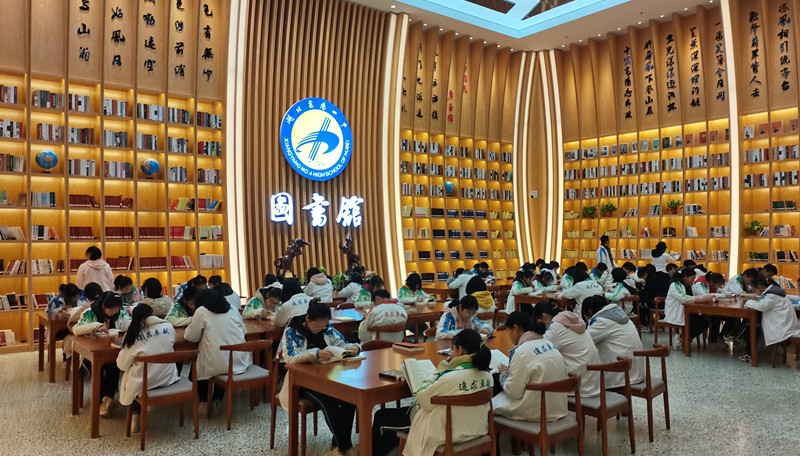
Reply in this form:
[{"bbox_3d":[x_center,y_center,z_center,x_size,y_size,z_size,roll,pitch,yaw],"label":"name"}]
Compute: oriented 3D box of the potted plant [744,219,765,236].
[{"bbox_3d":[7.433,0.000,12.600,0.330,0.360,0.350,1,-2,-37],"label":"potted plant"}]

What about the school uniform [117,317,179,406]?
[{"bbox_3d":[-2.159,1.144,5.133,0.480,0.730,0.450,1,-1,-40],"label":"school uniform"}]

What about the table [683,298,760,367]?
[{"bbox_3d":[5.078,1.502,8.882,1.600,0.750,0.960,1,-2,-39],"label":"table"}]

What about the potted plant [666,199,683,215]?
[{"bbox_3d":[6.330,-0.485,13.871,0.350,0.355,0.370,1,-1,-40],"label":"potted plant"}]

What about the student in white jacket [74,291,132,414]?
[{"bbox_3d":[-3.130,1.275,6.363,0.540,1.190,0.780,0,-1,-38],"label":"student in white jacket"}]

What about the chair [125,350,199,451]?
[{"bbox_3d":[-2.110,1.461,5.329,0.500,0.765,0.520,0,-1,-38],"label":"chair"}]

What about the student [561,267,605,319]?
[{"bbox_3d":[3.002,1.275,9.876,0.520,1.250,0.700,1,-2,-39],"label":"student"}]

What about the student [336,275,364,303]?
[{"bbox_3d":[-0.798,1.327,9.685,0.500,1.170,0.680,1,-2,-39],"label":"student"}]

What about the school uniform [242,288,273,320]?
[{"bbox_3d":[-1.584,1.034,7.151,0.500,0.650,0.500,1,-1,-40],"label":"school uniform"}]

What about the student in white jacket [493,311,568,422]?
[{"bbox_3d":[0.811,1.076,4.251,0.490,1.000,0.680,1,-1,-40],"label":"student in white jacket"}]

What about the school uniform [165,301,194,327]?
[{"bbox_3d":[-2.489,1.121,7.053,0.550,0.600,0.500,0,-1,-38],"label":"school uniform"}]

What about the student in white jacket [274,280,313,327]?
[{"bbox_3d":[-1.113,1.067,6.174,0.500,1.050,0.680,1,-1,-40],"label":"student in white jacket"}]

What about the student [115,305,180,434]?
[{"bbox_3d":[-2.194,1.218,5.245,0.500,1.140,0.720,0,-1,-40],"label":"student"}]

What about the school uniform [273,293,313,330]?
[{"bbox_3d":[-1.091,1.023,6.367,0.500,0.640,0.520,0,-1,-41],"label":"school uniform"}]

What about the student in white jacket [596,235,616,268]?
[{"bbox_3d":[4.409,0.999,12.788,0.340,1.660,0.480,-1,-1,20],"label":"student in white jacket"}]

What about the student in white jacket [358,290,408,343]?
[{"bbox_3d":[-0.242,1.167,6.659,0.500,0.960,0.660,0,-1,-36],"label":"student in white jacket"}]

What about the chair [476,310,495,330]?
[{"bbox_3d":[0.872,1.427,7.476,0.530,0.760,0.500,1,-1,-40],"label":"chair"}]

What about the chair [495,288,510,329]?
[{"bbox_3d":[2.103,1.513,10.693,0.500,0.765,0.520,0,-1,-38],"label":"chair"}]

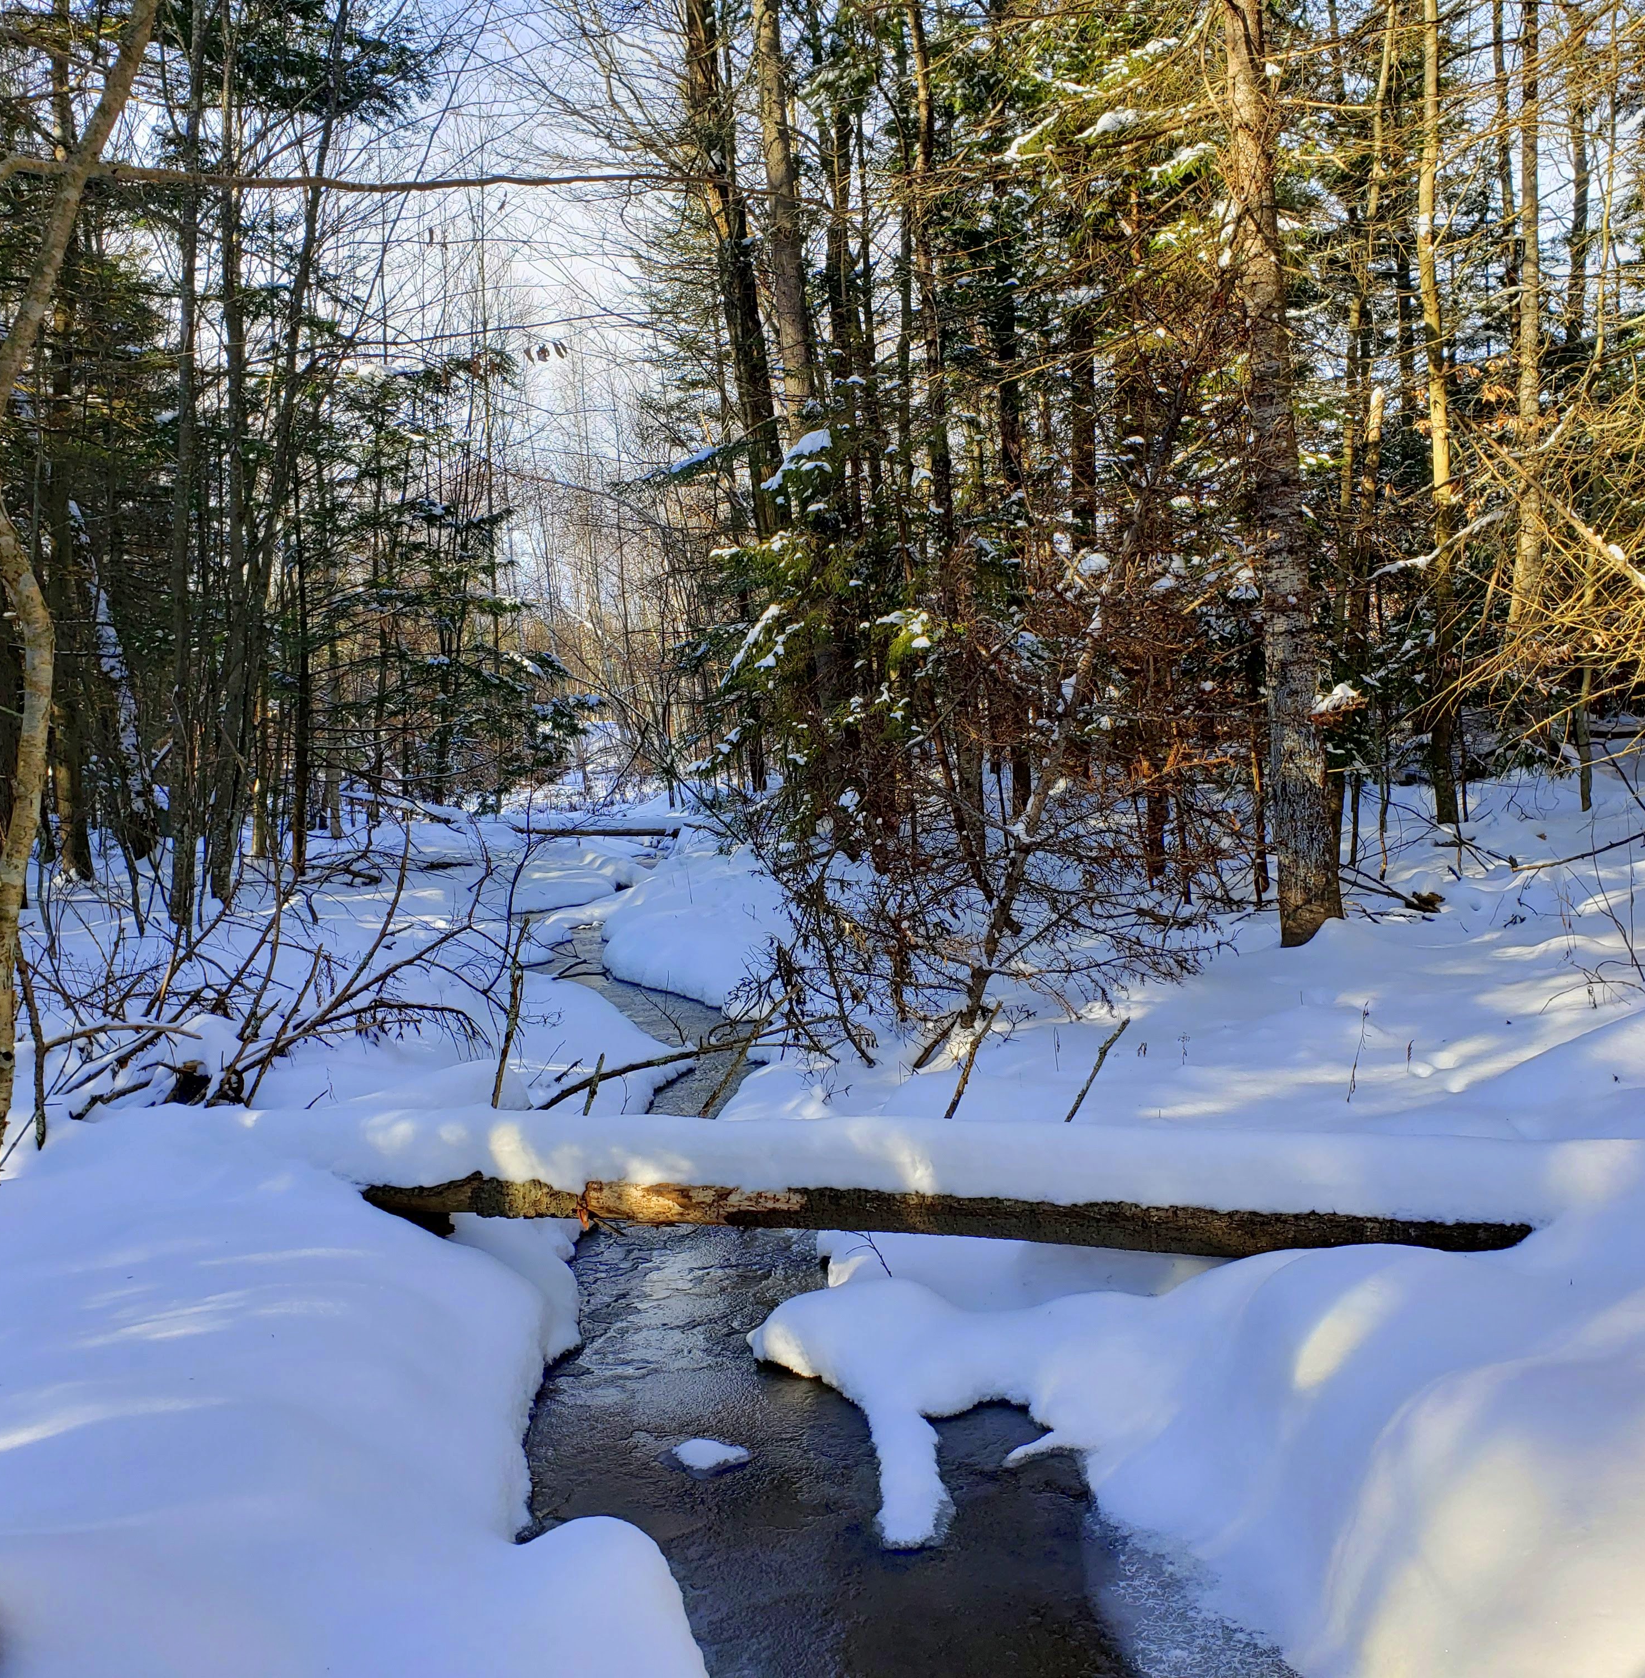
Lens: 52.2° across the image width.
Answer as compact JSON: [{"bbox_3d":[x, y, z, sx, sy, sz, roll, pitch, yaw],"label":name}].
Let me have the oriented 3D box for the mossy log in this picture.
[{"bbox_3d":[0.325,1.155,5.200,3.710,0.200,0.200,1,2,6],"label":"mossy log"}]

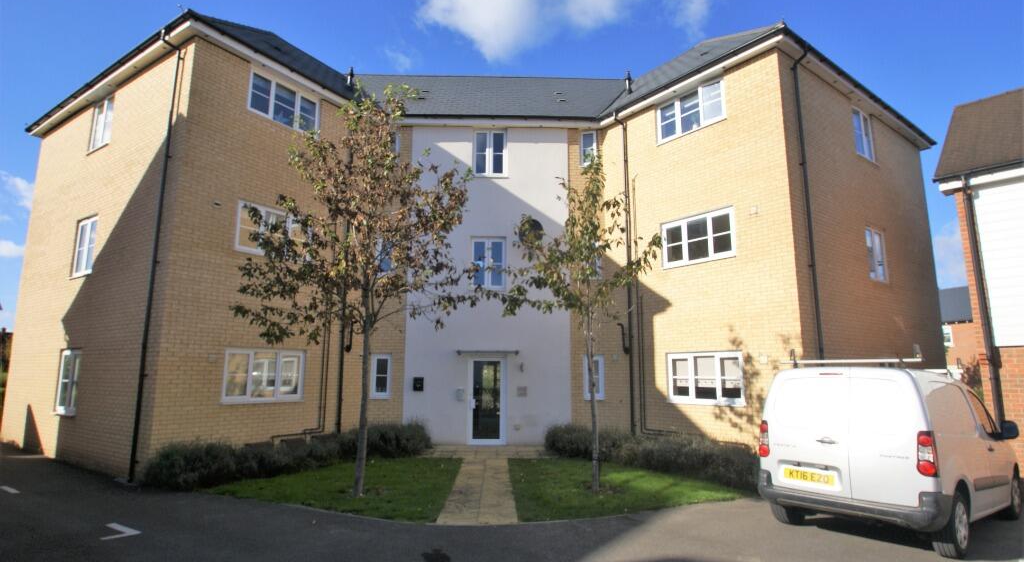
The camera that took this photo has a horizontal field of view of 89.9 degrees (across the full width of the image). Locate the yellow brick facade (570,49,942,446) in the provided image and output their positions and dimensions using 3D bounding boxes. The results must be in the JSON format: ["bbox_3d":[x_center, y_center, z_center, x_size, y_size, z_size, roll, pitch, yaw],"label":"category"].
[{"bbox_3d":[6.570,0.067,13.390,8.872,7.953,5.300,7,-12,-38],"label":"yellow brick facade"}]

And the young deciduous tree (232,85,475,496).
[{"bbox_3d":[-2.414,-0.069,7.847,3.529,6.356,3.347,0,-9,0],"label":"young deciduous tree"}]

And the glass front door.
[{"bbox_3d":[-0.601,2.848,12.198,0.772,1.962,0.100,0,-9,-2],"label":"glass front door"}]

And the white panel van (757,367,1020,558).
[{"bbox_3d":[5.084,2.142,6.738,4.380,1.820,1.850,7,-12,-37],"label":"white panel van"}]

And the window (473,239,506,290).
[{"bbox_3d":[-0.572,-0.440,12.740,0.819,1.266,0.120,0,-9,-2],"label":"window"}]

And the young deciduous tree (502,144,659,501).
[{"bbox_3d":[1.113,0.496,8.083,2.453,5.331,2.326,0,-9,0],"label":"young deciduous tree"}]

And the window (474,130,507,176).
[{"bbox_3d":[-0.538,-3.283,13.209,0.844,1.266,0.120,0,-9,-2],"label":"window"}]

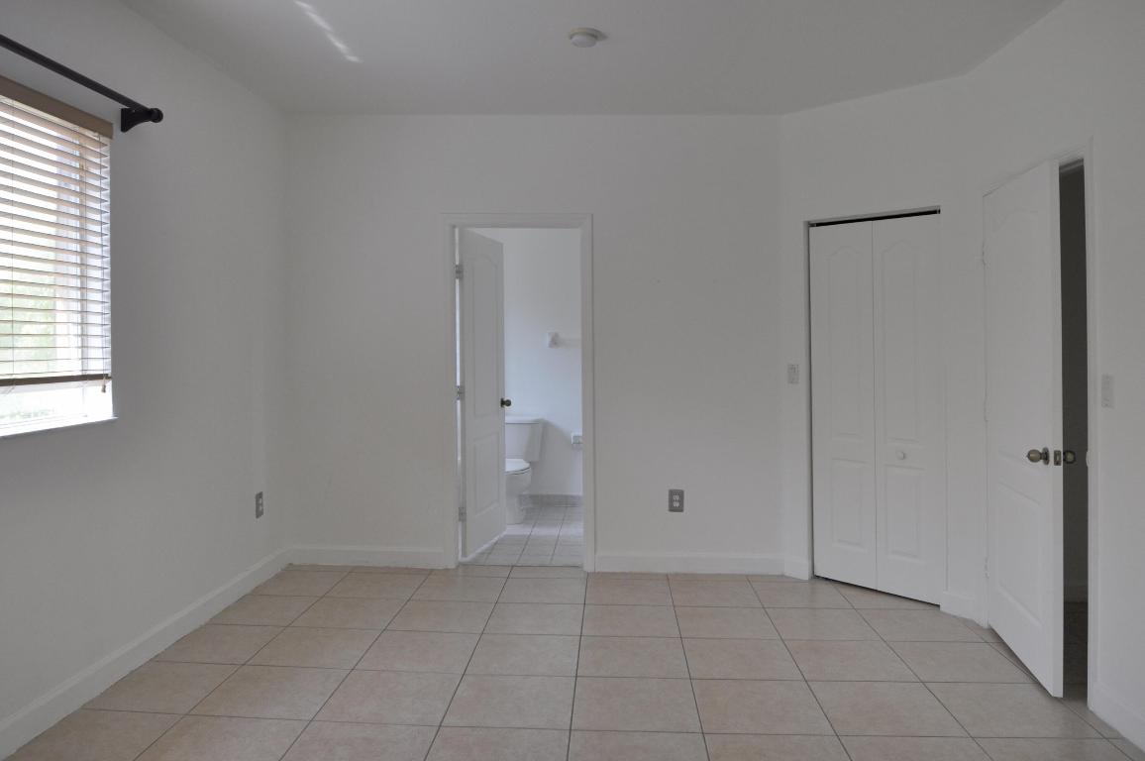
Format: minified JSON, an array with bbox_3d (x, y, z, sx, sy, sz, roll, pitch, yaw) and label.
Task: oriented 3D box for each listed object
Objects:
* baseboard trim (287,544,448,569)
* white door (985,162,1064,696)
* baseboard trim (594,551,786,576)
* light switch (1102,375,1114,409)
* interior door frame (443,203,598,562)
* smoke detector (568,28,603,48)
[{"bbox_3d":[-1.278,1.081,4.684,0.975,0.130,0.020,0,1,3],"label":"baseboard trim"},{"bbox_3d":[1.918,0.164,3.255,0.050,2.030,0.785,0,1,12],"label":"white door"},{"bbox_3d":[0.701,1.091,4.565,1.125,0.130,0.020,0,1,3],"label":"baseboard trim"},{"bbox_3d":[1.920,0.040,2.742,0.012,0.119,0.075,0,1,3],"label":"light switch"},{"bbox_3d":[-0.323,0.076,4.665,0.925,2.155,0.140,0,1,3],"label":"interior door frame"},{"bbox_3d":[0.051,-1.540,3.439,0.138,0.045,0.138,0,1,3],"label":"smoke detector"}]

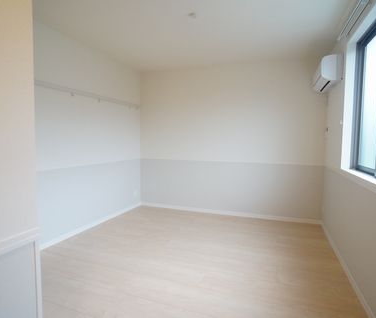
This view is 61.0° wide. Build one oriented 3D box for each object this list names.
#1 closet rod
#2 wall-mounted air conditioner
[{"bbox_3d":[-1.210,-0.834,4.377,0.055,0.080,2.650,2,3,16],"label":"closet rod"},{"bbox_3d":[1.658,-1.008,3.842,0.225,0.285,0.800,2,3,16],"label":"wall-mounted air conditioner"}]

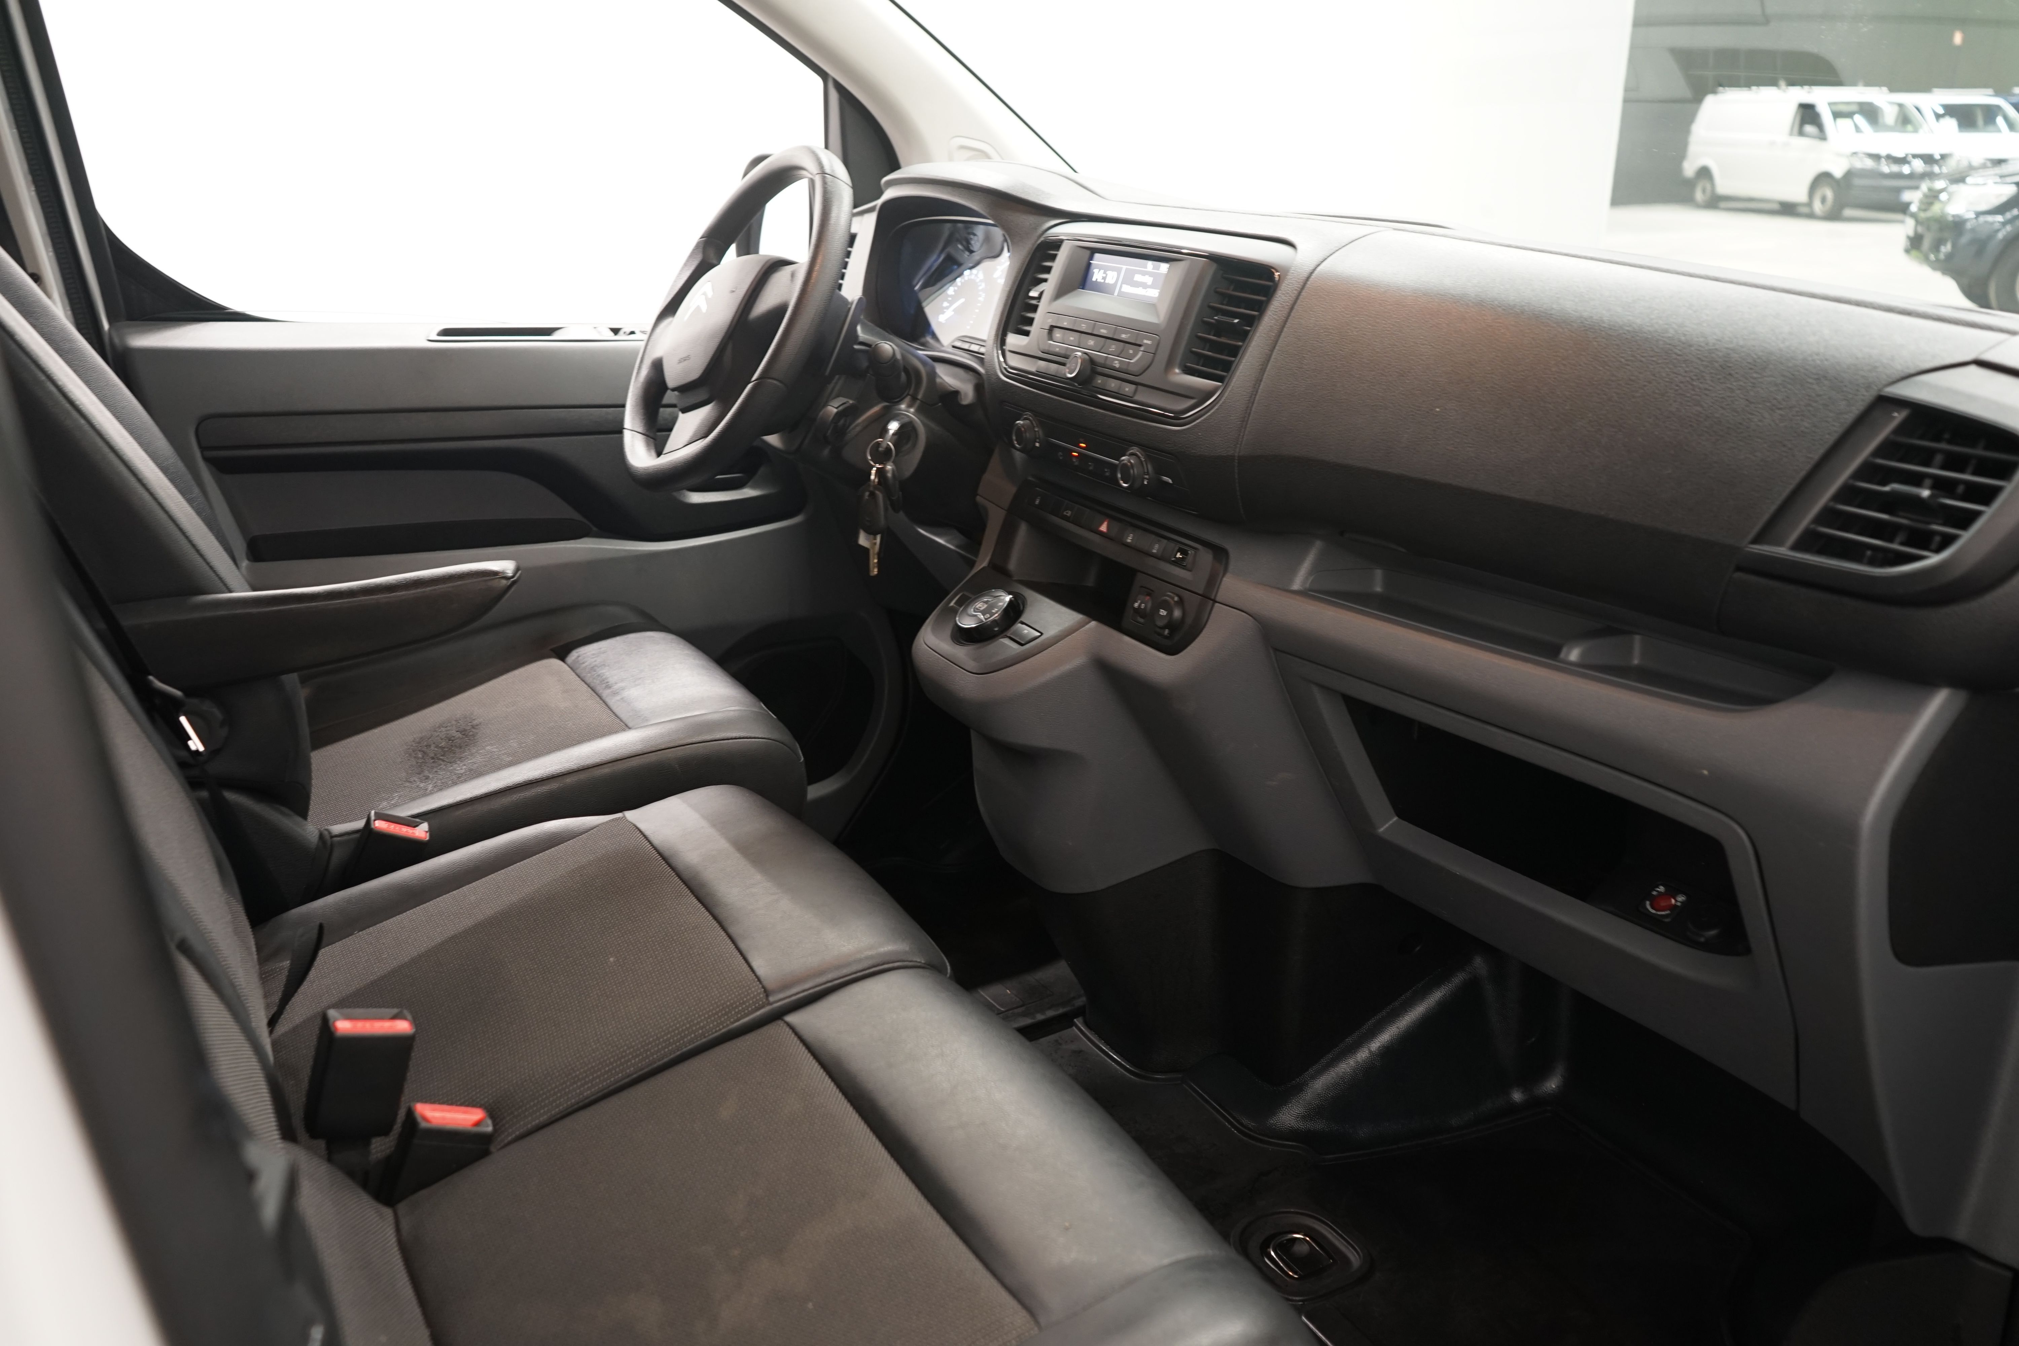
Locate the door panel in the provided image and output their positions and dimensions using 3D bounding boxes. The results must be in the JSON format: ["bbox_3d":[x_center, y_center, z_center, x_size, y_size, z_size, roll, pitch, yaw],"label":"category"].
[{"bbox_3d":[-0.541,-0.078,1.945,0.890,0.730,0.140,-10,22,-28],"label":"door panel"}]

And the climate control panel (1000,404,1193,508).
[{"bbox_3d":[0.069,-0.185,1.313,0.040,0.052,0.268,-22,27,-23],"label":"climate control panel"}]

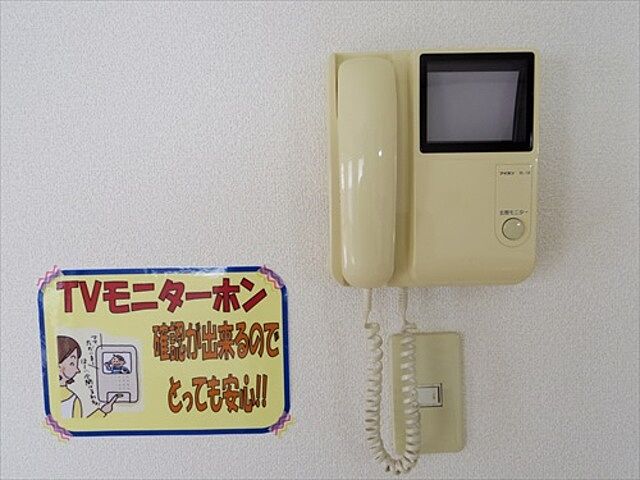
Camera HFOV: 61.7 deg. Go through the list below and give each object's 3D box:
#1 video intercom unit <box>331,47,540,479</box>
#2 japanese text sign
[{"bbox_3d":[0.102,0.028,0.494,0.181,0.389,0.068,-1,4,-1],"label":"video intercom unit"},{"bbox_3d":[-0.154,0.112,0.532,0.247,0.171,0.004,-1,4,1],"label":"japanese text sign"}]

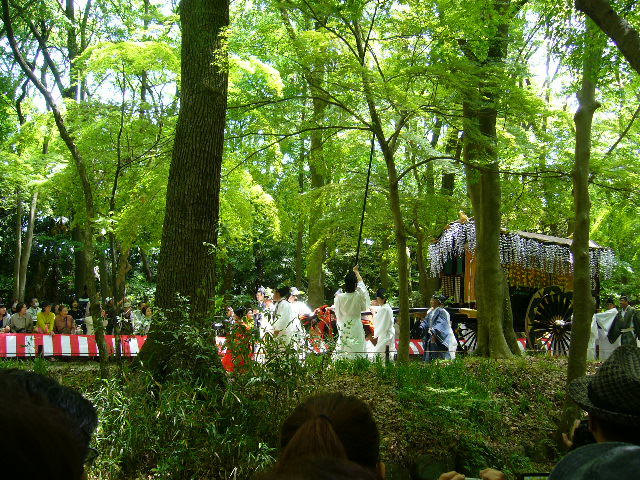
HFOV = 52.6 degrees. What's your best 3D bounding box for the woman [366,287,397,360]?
[{"bbox_3d":[1.372,1.898,14.200,0.600,1.680,0.520,-1,-4,17],"label":"woman"}]

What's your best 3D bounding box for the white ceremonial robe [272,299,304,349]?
[{"bbox_3d":[-0.693,1.887,13.800,0.600,1.260,0.520,-1,-4,12],"label":"white ceremonial robe"}]

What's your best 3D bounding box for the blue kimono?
[{"bbox_3d":[2.676,2.173,14.800,0.680,1.300,0.600,2,-4,-22],"label":"blue kimono"}]

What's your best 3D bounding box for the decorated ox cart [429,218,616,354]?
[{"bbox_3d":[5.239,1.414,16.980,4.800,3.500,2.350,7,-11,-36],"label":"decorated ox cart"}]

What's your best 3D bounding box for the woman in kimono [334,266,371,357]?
[{"bbox_3d":[0.618,1.452,12.700,0.680,1.860,0.500,2,-9,-8],"label":"woman in kimono"}]

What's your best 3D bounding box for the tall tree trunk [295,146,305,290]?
[{"bbox_3d":[-0.855,-0.396,27.000,0.360,9.800,0.360,1,-9,0],"label":"tall tree trunk"}]

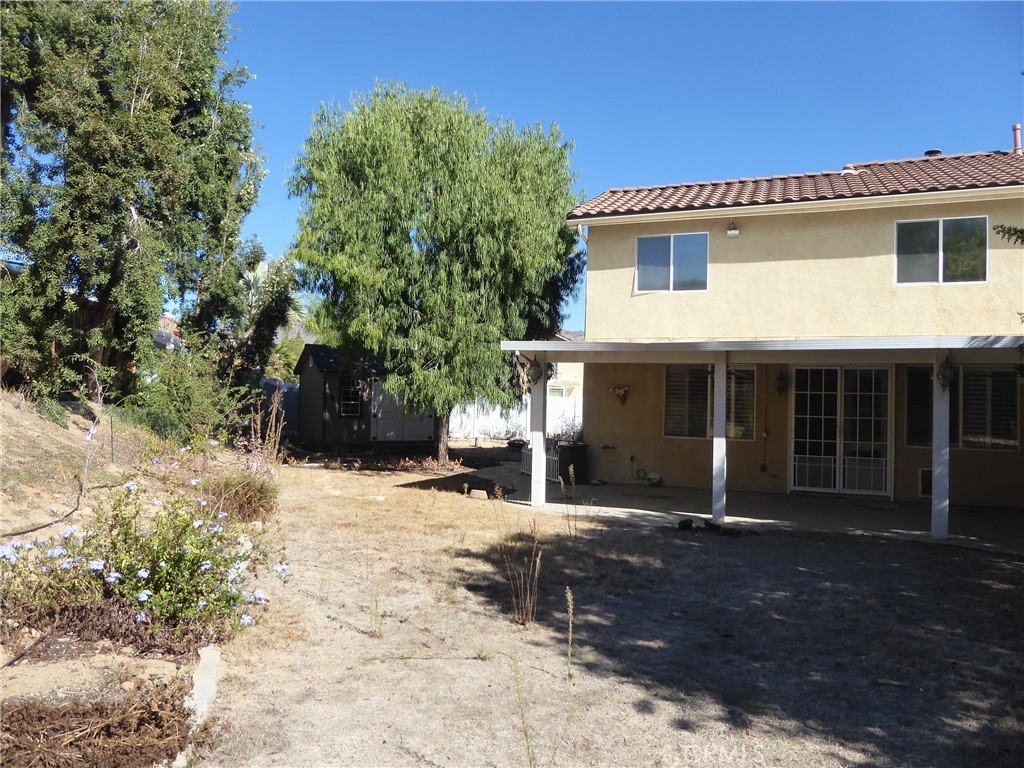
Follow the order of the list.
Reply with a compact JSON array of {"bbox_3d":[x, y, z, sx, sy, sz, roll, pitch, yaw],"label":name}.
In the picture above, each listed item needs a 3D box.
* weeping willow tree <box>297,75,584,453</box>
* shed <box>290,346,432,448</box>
[{"bbox_3d":[-2.007,-2.972,19.919,7.700,10.100,7.500,1,-1,0],"label":"weeping willow tree"},{"bbox_3d":[-4.823,0.365,24.796,4.176,3.135,3.135,2,-2,-31],"label":"shed"}]

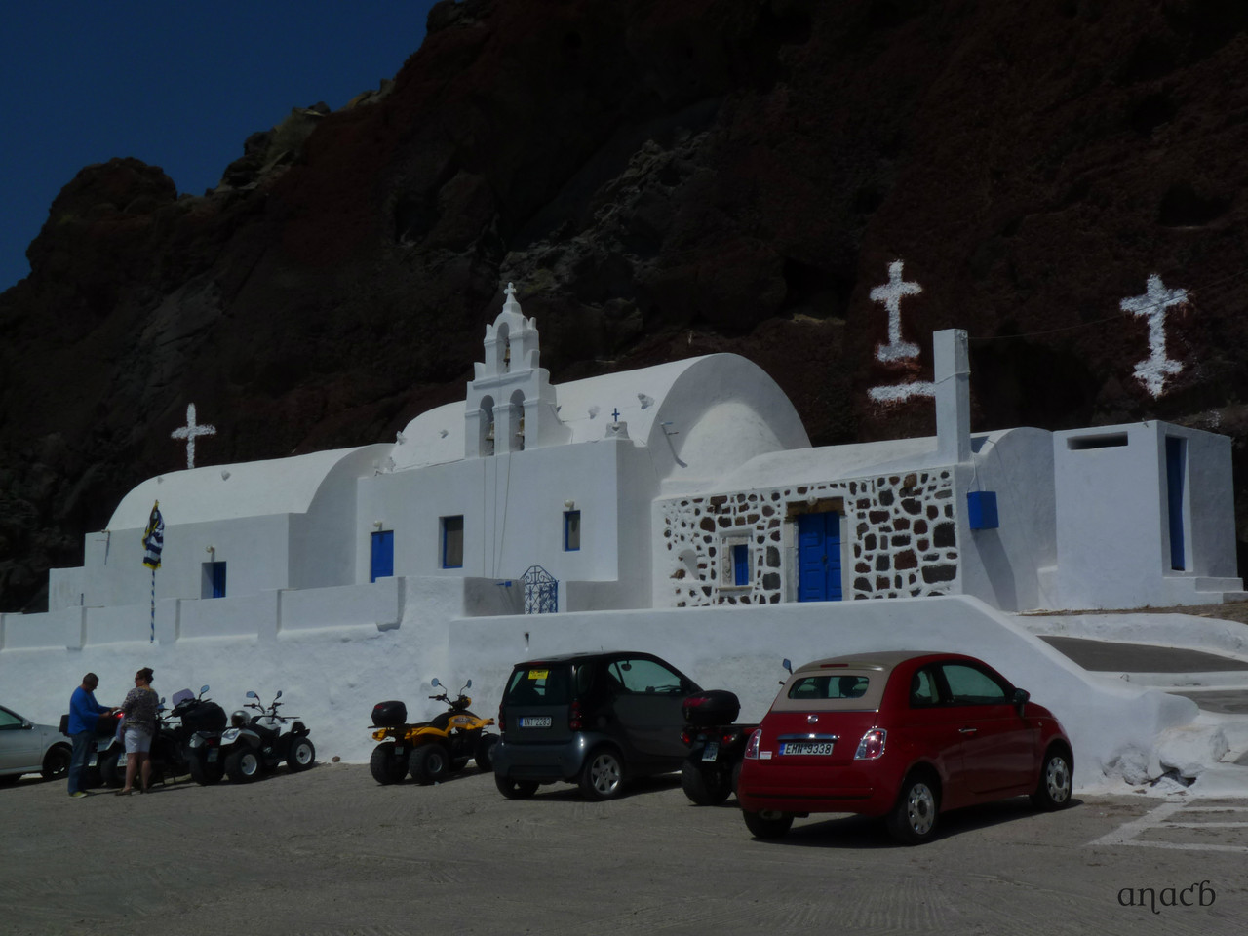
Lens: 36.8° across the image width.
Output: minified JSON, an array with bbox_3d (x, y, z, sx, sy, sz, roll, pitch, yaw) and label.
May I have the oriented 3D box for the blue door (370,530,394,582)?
[{"bbox_3d":[-4.704,2.102,36.496,0.080,1.750,0.760,6,-10,-44],"label":"blue door"}]

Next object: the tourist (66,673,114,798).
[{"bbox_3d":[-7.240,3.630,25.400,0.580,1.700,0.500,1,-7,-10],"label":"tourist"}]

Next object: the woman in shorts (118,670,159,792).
[{"bbox_3d":[-6.450,3.500,24.900,0.520,1.690,0.400,3,-8,-25],"label":"woman in shorts"}]

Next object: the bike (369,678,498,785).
[{"bbox_3d":[-2.530,3.491,24.941,1.000,1.300,1.800,-7,-7,42],"label":"bike"}]

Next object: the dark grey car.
[{"bbox_3d":[-0.020,2.860,21.100,2.500,1.550,1.520,3,-7,-43],"label":"dark grey car"}]

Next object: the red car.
[{"bbox_3d":[2.545,2.330,16.270,1.630,1.488,3.546,-7,-6,40],"label":"red car"}]

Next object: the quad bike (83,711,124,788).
[{"bbox_3d":[-6.835,3.769,25.725,1.020,1.130,1.830,-5,-6,31],"label":"quad bike"}]

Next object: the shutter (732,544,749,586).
[{"bbox_3d":[1.949,1.625,31.259,0.060,0.690,0.380,6,-10,-44],"label":"shutter"}]

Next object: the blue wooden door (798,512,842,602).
[{"bbox_3d":[3.060,1.540,28.700,0.100,1.780,1.020,6,-10,-44],"label":"blue wooden door"}]

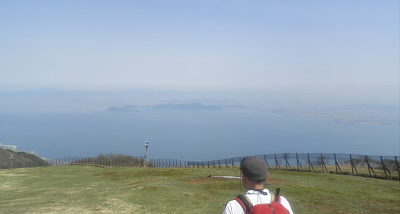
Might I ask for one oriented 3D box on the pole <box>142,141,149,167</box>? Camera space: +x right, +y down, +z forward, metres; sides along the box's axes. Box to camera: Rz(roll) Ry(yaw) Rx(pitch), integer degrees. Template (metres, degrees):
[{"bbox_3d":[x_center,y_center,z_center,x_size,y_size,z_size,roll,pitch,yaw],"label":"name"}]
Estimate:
[{"bbox_3d":[-15.058,13.426,88.000,1.200,7.600,0.900,-1,4,-10],"label":"pole"}]

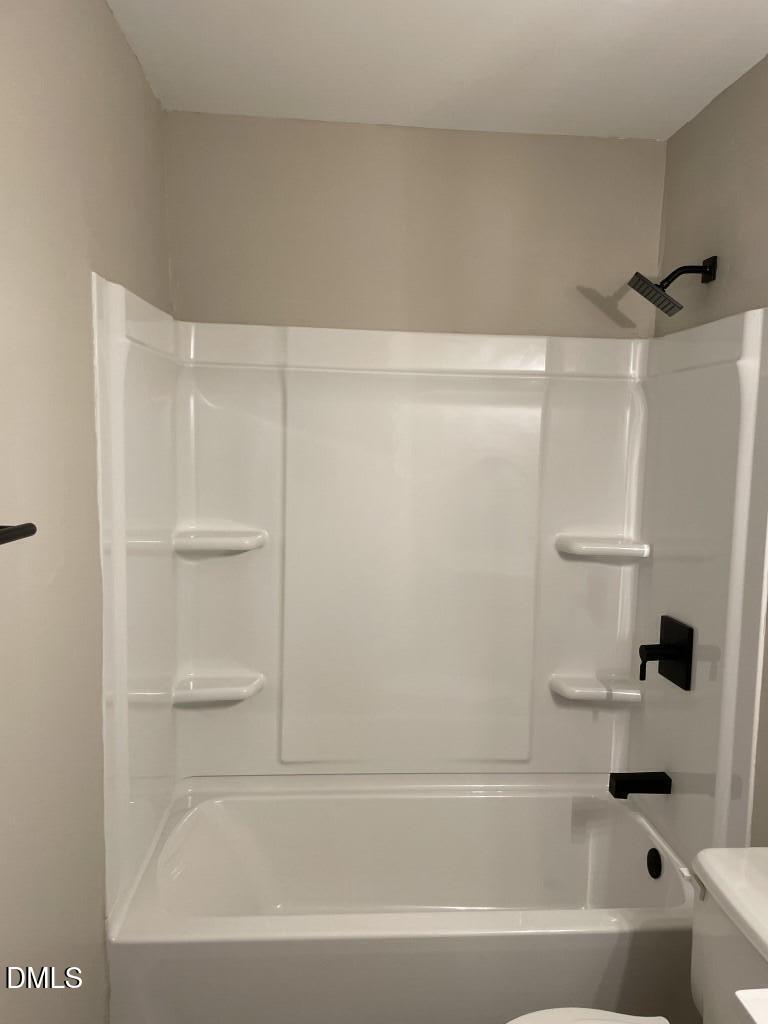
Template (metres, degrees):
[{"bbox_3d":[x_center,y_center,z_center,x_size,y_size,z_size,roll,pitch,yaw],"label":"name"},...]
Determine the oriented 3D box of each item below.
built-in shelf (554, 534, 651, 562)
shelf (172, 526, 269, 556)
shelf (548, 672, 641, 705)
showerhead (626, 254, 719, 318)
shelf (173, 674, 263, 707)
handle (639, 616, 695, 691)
[{"bbox_3d":[0.680,0.106,2.398,0.282,0.055,0.100,1,6,-4],"label":"built-in shelf"},{"bbox_3d":[-0.493,0.082,2.317,0.275,0.054,0.100,1,6,-4],"label":"shelf"},{"bbox_3d":[0.671,0.557,2.442,0.282,0.055,0.100,1,6,-4],"label":"shelf"},{"bbox_3d":[0.767,-0.606,2.068,0.225,0.147,0.145,1,6,-4],"label":"showerhead"},{"bbox_3d":[-0.505,0.541,2.362,0.270,0.056,0.100,1,6,-4],"label":"shelf"},{"bbox_3d":[0.788,0.404,2.187,0.097,0.175,0.178,1,6,-4],"label":"handle"}]

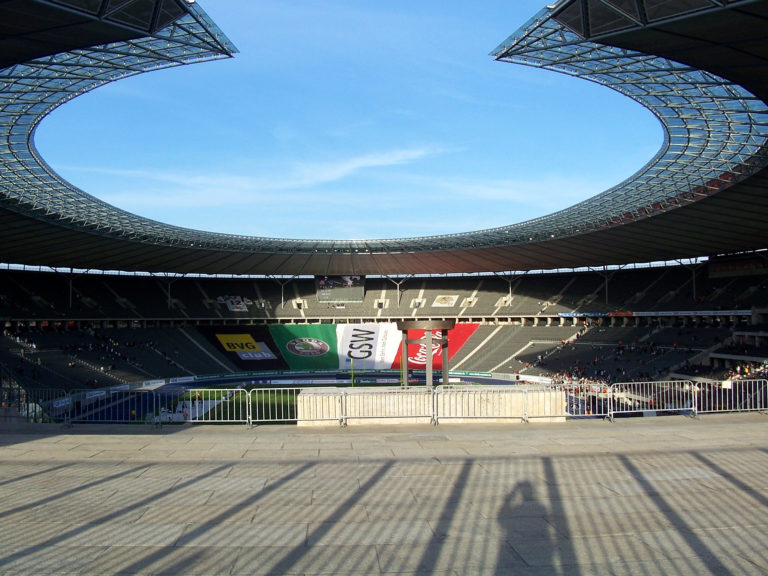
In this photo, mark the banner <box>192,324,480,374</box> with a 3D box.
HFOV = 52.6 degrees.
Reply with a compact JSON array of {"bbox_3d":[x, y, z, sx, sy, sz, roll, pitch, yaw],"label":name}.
[{"bbox_3d":[-13.800,18.100,250.500,93.000,7.000,39.000,0,25,-4],"label":"banner"}]

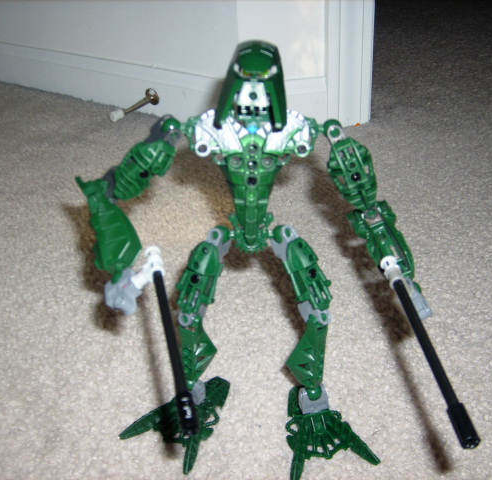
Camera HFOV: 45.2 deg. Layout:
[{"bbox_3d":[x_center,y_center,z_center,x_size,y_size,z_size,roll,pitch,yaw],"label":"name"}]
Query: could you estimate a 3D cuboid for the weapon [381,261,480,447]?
[{"bbox_3d":[0.081,0.045,0.270,0.009,0.009,0.107,-4,39,-6],"label":"weapon"}]

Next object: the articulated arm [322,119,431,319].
[{"bbox_3d":[0.073,-0.011,0.329,0.028,0.119,0.047,-27,-4,12],"label":"articulated arm"}]

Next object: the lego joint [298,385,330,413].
[{"bbox_3d":[0.043,0.101,0.374,0.017,0.017,0.014,-6,27,-10],"label":"lego joint"}]

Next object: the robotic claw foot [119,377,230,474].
[{"bbox_3d":[-0.040,0.107,0.372,0.050,0.025,0.065,14,30,26],"label":"robotic claw foot"}]

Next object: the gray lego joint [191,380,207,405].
[{"bbox_3d":[-0.035,0.097,0.380,0.017,0.017,0.014,14,30,26],"label":"gray lego joint"}]

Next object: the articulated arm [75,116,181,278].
[{"bbox_3d":[-0.074,-0.026,0.332,0.058,0.100,0.036,20,3,5],"label":"articulated arm"}]

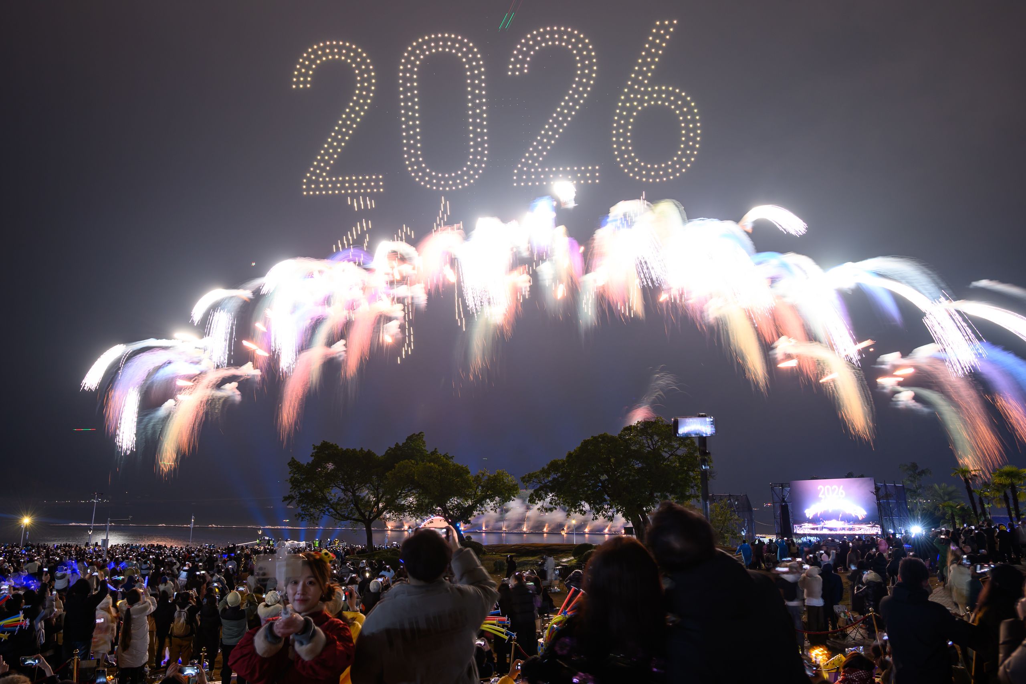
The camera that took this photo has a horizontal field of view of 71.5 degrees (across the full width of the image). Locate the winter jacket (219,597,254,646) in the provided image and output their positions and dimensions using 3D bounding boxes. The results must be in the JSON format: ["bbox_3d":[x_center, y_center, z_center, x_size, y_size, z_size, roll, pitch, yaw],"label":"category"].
[{"bbox_3d":[-4.937,4.976,12.700,0.580,0.800,0.480,-1,-14,2],"label":"winter jacket"}]

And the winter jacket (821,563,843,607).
[{"bbox_3d":[8.339,6.336,18.600,0.550,1.050,0.400,-2,-14,8],"label":"winter jacket"}]

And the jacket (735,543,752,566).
[{"bbox_3d":[13.262,12.215,41.000,0.880,1.220,0.500,-2,-14,8],"label":"jacket"}]

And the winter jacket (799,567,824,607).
[{"bbox_3d":[7.209,5.907,17.200,0.550,0.880,0.450,-2,-14,6],"label":"winter jacket"}]

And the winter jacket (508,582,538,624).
[{"bbox_3d":[0.208,5.204,14.200,0.570,0.780,0.400,1,-14,-3],"label":"winter jacket"}]

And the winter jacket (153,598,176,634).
[{"bbox_3d":[-7.595,5.960,15.500,0.470,0.740,0.360,-1,-14,2],"label":"winter jacket"}]

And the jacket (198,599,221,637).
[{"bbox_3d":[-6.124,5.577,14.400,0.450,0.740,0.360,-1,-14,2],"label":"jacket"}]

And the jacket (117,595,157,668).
[{"bbox_3d":[-6.603,5.080,12.500,0.600,1.120,0.520,-1,-14,4],"label":"jacket"}]

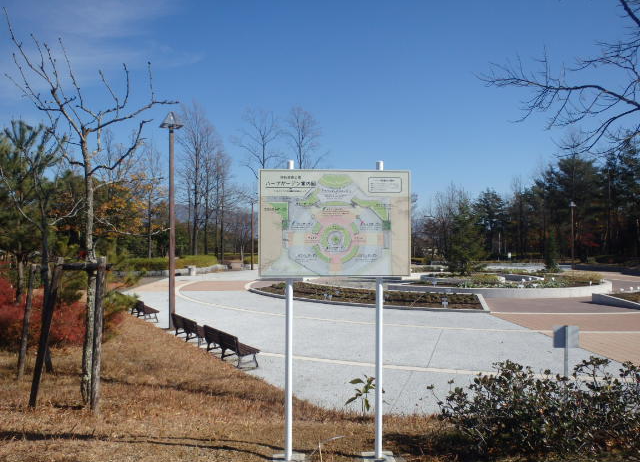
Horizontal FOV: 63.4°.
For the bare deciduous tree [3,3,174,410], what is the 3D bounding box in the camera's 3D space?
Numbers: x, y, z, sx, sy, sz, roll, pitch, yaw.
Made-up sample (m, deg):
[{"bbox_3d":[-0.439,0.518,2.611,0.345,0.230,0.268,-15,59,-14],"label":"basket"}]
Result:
[{"bbox_3d":[-2.372,-0.267,5.400,1.750,4.131,1.700,0,-1,0],"label":"bare deciduous tree"}]

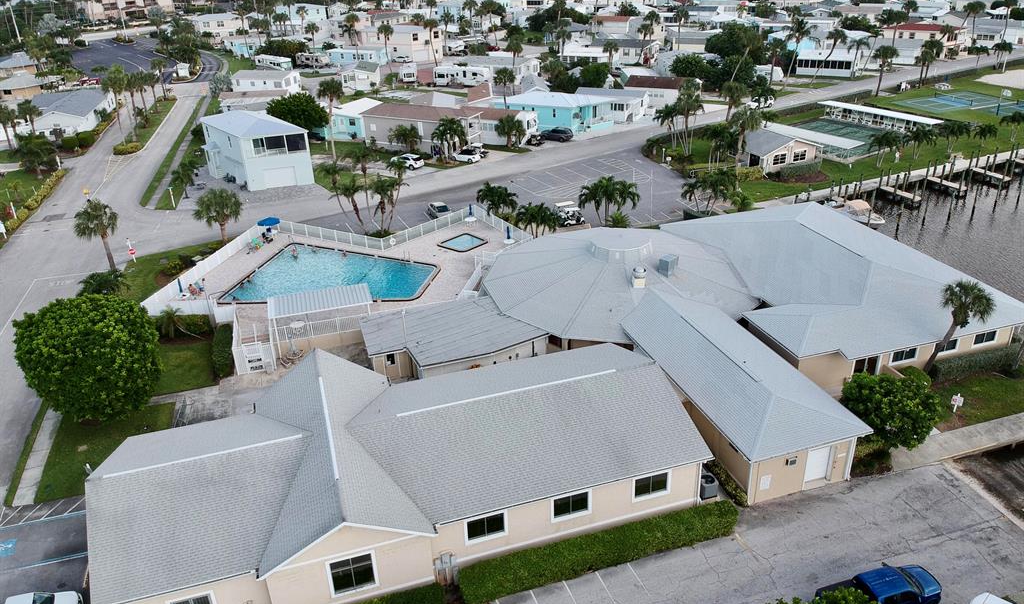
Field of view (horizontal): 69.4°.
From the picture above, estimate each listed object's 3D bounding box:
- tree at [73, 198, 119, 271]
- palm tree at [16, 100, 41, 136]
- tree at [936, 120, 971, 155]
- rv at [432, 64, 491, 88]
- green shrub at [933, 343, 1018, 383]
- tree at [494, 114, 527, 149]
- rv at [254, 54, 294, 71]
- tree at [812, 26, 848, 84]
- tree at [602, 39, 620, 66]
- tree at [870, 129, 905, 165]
[{"bbox_3d":[-37.740,-5.975,68.793,4.200,7.200,4.100,-2,27,0],"label":"tree"},{"bbox_3d":[-78.719,-29.487,119.453,3.900,6.700,3.800,-19,32,-29],"label":"palm tree"},{"bbox_3d":[55.687,-20.751,93.627,4.300,4.000,4.000,-2,27,0],"label":"tree"},{"bbox_3d":[-9.824,-44.111,143.171,11.200,3.650,2.900,3,28,11],"label":"rv"},{"bbox_3d":[30.983,3.875,49.441,6.000,1.350,1.500,-10,28,-13],"label":"green shrub"},{"bbox_3d":[-0.225,-23.787,103.353,4.300,4.600,4.000,-2,27,0],"label":"tree"},{"bbox_3d":[-52.540,-52.662,163.297,2.600,3.250,10.500,-26,35,-36],"label":"rv"},{"bbox_3d":[56.971,-43.641,131.489,6.200,9.800,4.800,9,29,21],"label":"tree"},{"bbox_3d":[19.610,-48.360,146.360,3.440,6.480,3.440,1,28,7],"label":"tree"},{"bbox_3d":[46.311,-19.152,90.768,4.300,4.700,4.100,11,30,25],"label":"tree"}]

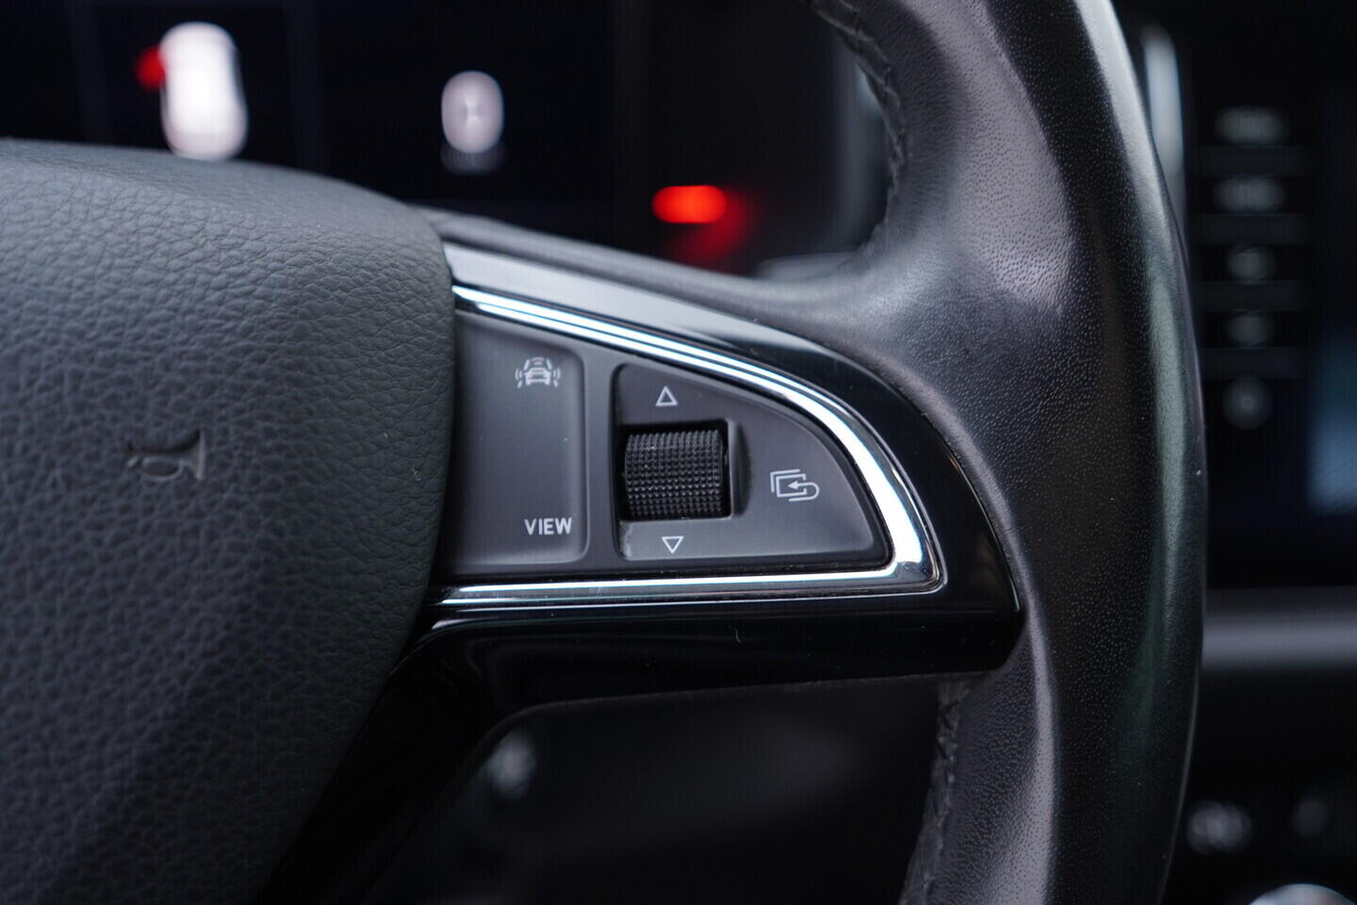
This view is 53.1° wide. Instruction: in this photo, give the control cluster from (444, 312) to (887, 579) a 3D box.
[{"bbox_3d":[-0.002,-0.001,0.188,0.061,0.035,0.013,-2,-2,6],"label":"control cluster"}]

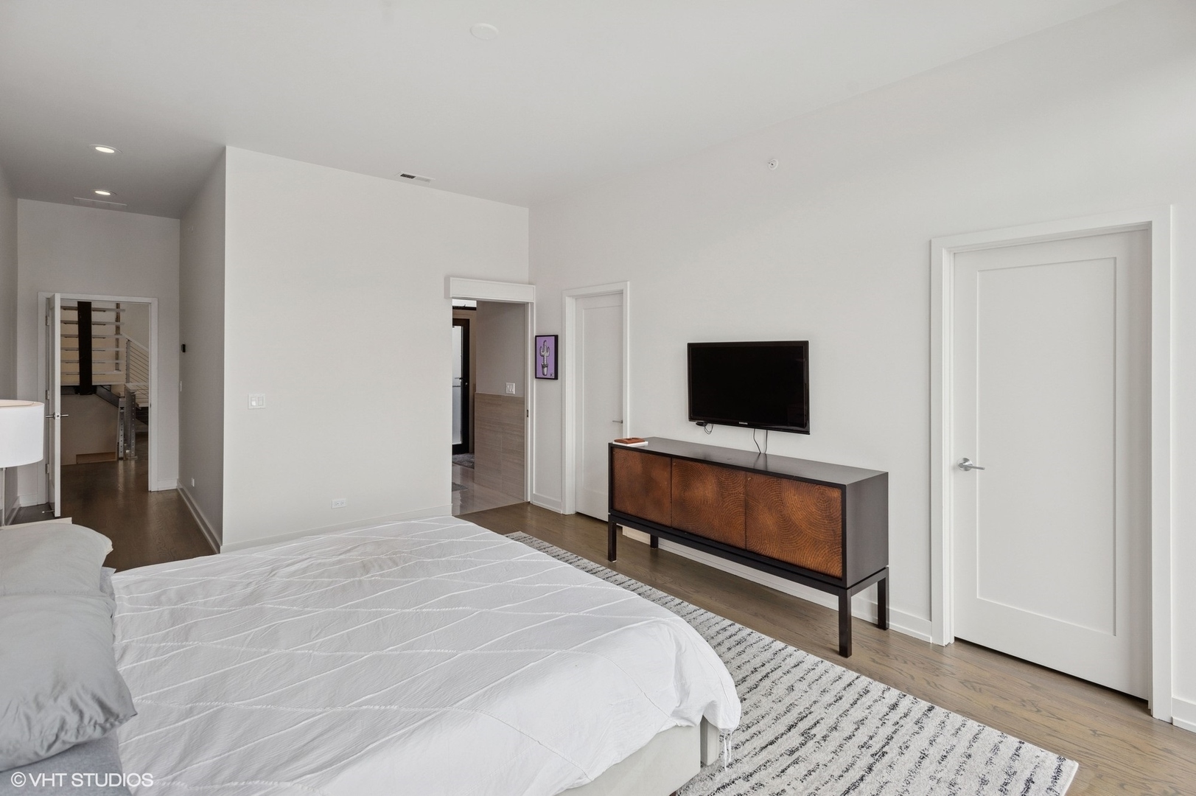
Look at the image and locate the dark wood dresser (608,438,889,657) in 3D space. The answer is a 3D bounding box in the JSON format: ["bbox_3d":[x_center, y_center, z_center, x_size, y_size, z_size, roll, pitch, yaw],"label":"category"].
[{"bbox_3d":[0.842,0.812,3.632,0.460,0.868,1.775,-3,5,-40],"label":"dark wood dresser"}]

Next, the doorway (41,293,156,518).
[{"bbox_3d":[-5.237,0.004,5.974,0.960,2.140,0.200,-3,5,-40],"label":"doorway"}]

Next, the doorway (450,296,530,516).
[{"bbox_3d":[-1.060,0.079,5.575,0.840,2.040,0.150,-3,5,-40],"label":"doorway"}]

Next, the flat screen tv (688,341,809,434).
[{"bbox_3d":[0.950,-0.085,3.744,0.070,0.560,0.930,-3,5,-40],"label":"flat screen tv"}]

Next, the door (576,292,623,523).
[{"bbox_3d":[0.025,0.098,5.111,0.060,2.050,0.740,-3,5,-40],"label":"door"}]

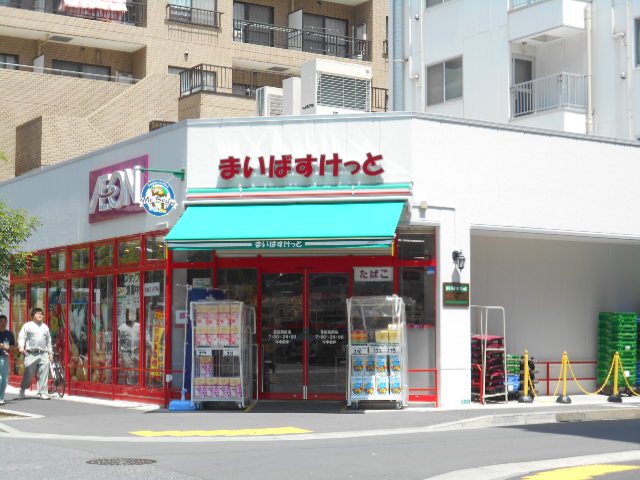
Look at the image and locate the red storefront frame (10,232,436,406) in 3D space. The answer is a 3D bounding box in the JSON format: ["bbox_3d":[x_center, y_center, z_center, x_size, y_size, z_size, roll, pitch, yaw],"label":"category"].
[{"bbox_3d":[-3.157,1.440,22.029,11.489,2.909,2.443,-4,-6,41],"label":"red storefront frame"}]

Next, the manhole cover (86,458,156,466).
[{"bbox_3d":[-1.868,2.120,11.514,0.670,0.040,0.670,0,-4,0],"label":"manhole cover"}]

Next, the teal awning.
[{"bbox_3d":[-0.525,-0.229,18.751,3.598,0.840,1.047,-1,-4,11],"label":"teal awning"}]

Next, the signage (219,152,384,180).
[{"bbox_3d":[-0.300,-1.152,19.200,2.656,0.400,0.140,-1,-4,11],"label":"signage"}]

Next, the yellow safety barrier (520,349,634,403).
[{"bbox_3d":[4.383,2.252,20.485,2.265,0.880,0.260,1,-5,-20],"label":"yellow safety barrier"}]

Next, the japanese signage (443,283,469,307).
[{"bbox_3d":[2.152,0.868,19.286,0.542,0.363,0.040,3,-5,-34],"label":"japanese signage"}]

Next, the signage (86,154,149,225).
[{"bbox_3d":[-3.569,-0.875,21.675,0.180,0.968,2.576,3,-5,-33],"label":"signage"}]

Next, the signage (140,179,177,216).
[{"bbox_3d":[-2.574,-0.671,19.488,0.631,0.602,0.070,3,-5,-33],"label":"signage"}]

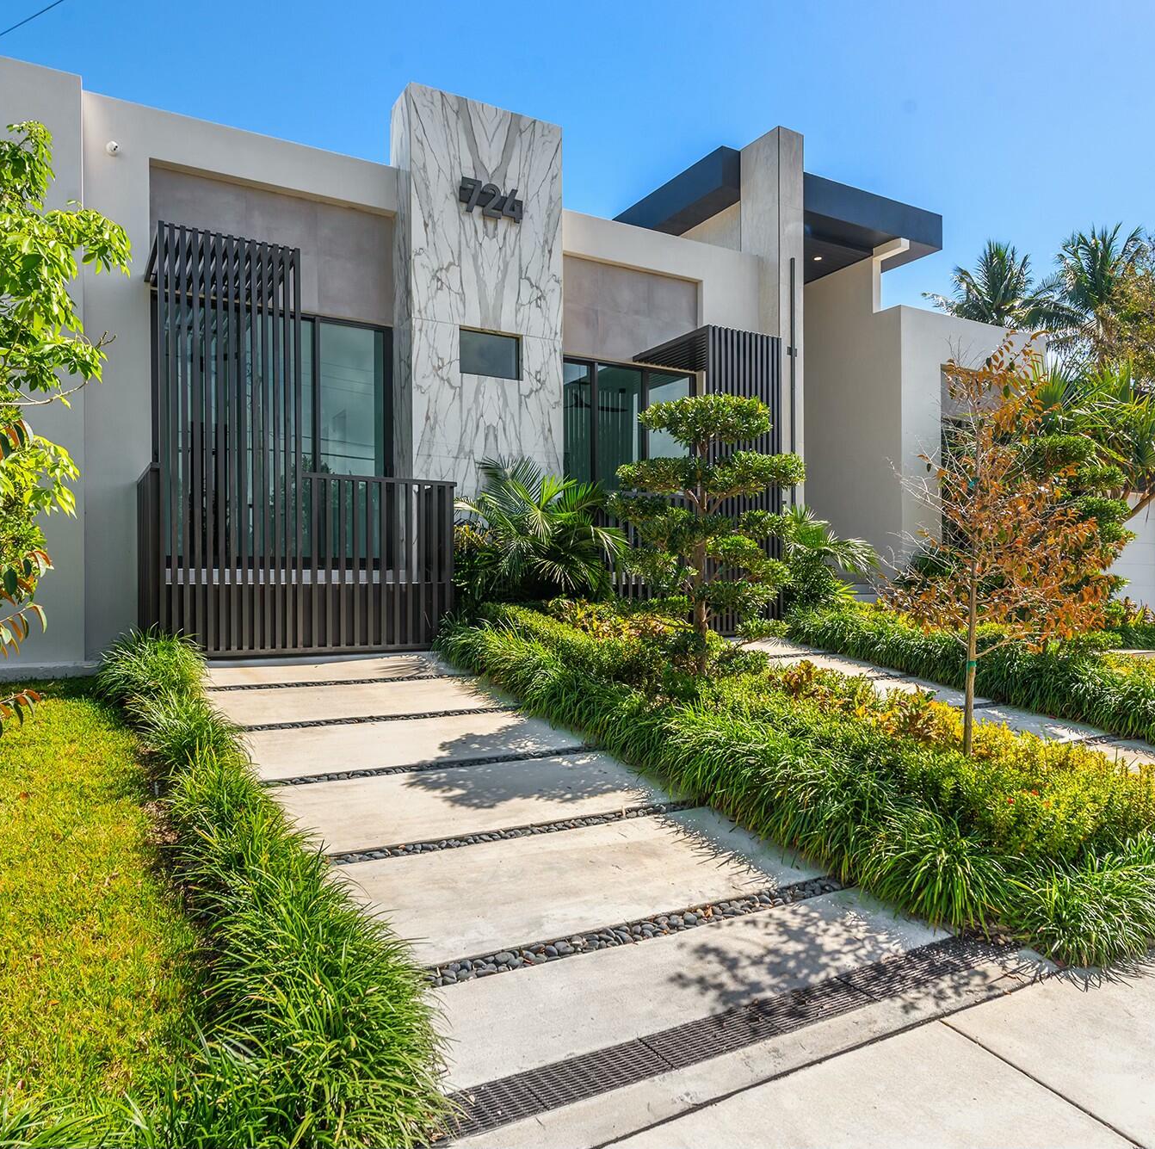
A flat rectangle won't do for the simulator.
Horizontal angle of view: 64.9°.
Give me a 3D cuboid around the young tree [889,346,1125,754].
[{"bbox_3d":[2.740,0.007,5.836,1.500,2.950,1.450,0,-1,0],"label":"young tree"}]

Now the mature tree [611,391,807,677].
[{"bbox_3d":[1.133,-0.208,7.937,1.670,2.750,1.620,0,-1,0],"label":"mature tree"}]

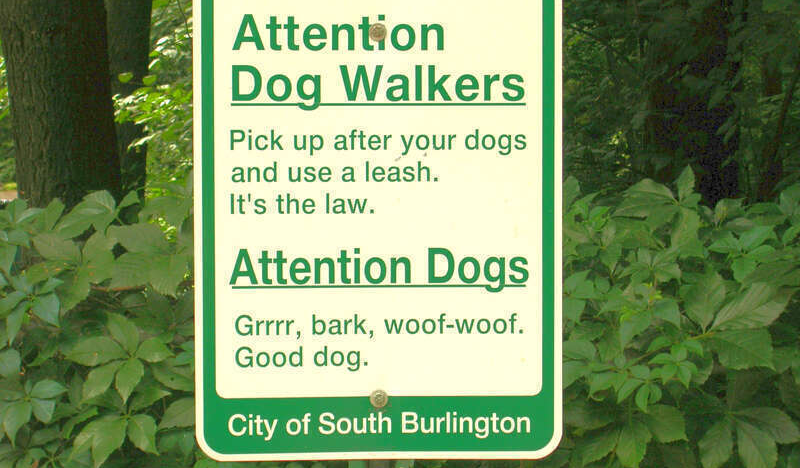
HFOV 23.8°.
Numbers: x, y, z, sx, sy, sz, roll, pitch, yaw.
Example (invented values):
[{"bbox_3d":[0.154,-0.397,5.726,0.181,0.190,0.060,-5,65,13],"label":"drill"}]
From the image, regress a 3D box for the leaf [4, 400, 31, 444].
[{"bbox_3d":[-0.587,0.288,2.900,0.042,0.066,0.025,-1,2,-12],"label":"leaf"}]

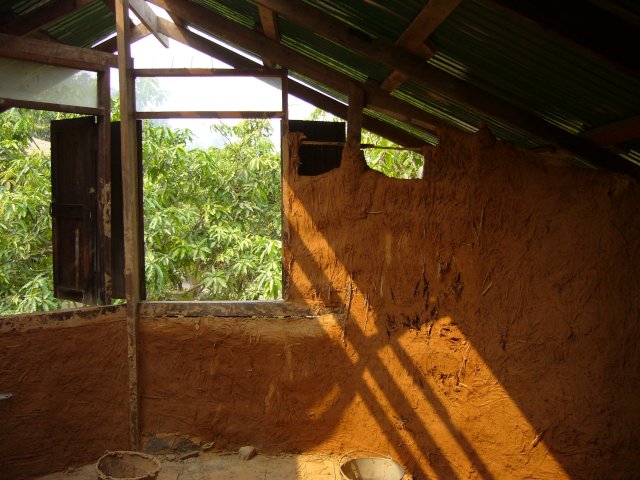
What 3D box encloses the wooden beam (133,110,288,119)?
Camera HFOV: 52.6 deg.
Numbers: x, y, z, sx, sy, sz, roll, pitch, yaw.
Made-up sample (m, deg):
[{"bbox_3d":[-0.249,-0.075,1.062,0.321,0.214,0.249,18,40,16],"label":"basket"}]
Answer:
[{"bbox_3d":[-0.629,-0.720,3.720,0.855,0.040,0.060,0,3,0],"label":"wooden beam"}]

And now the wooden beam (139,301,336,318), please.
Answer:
[{"bbox_3d":[-0.479,0.406,3.760,1.145,0.086,0.090,0,3,0],"label":"wooden beam"}]

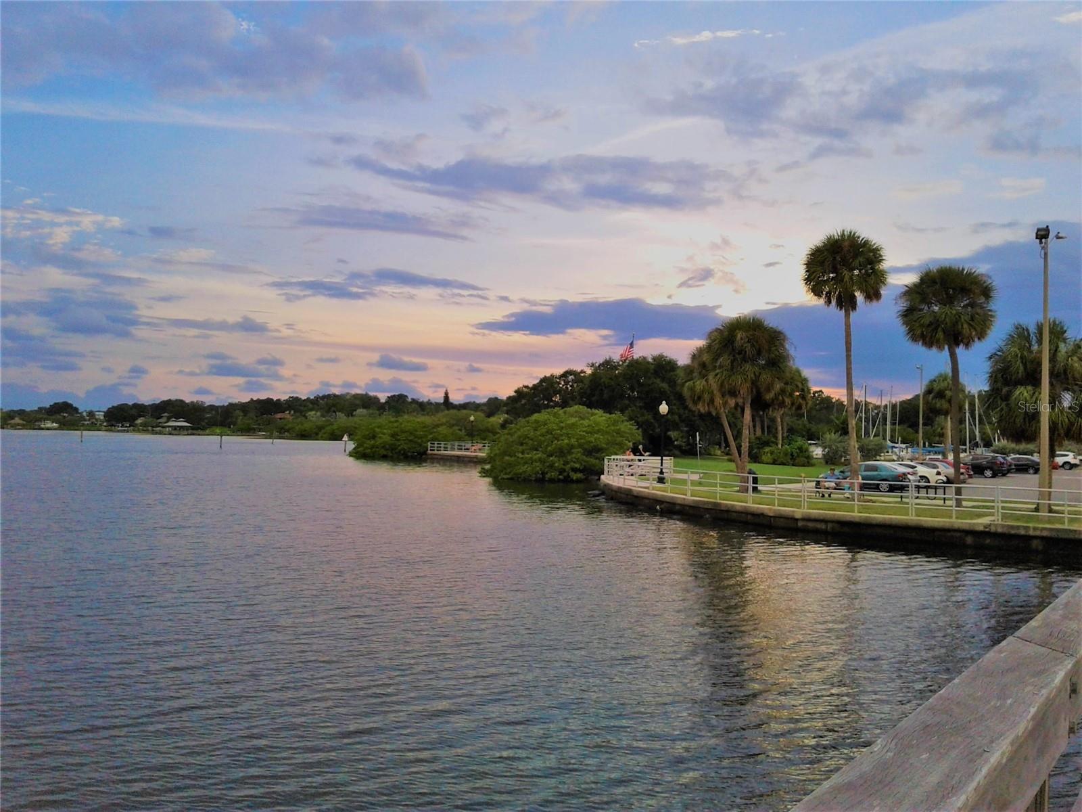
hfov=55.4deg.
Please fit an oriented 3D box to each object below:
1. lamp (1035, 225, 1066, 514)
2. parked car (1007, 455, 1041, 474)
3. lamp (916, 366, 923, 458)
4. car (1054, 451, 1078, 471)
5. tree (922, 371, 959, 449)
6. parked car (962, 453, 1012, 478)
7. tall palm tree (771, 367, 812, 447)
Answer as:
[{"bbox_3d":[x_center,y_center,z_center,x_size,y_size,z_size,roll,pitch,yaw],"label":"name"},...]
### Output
[{"bbox_3d":[16.032,-0.991,32.523,0.950,9.250,0.550,0,-2,26],"label":"lamp"},{"bbox_3d":[38.174,4.644,82.119,1.820,1.450,4.800,2,-2,-42],"label":"parked car"},{"bbox_3d":[35.006,0.954,95.125,0.750,9.400,0.300,1,-2,0],"label":"lamp"},{"bbox_3d":[48.316,5.105,96.622,1.850,1.680,4.570,2,-2,-42],"label":"car"},{"bbox_3d":[35.690,1.310,91.113,3.800,8.500,3.800,0,-2,21],"label":"tree"},{"bbox_3d":[30.636,4.131,72.622,1.880,1.690,4.720,2,-2,-42],"label":"parked car"},{"bbox_3d":[21.583,0.870,90.117,4.200,8.800,4.200,1,-2,13],"label":"tall palm tree"}]

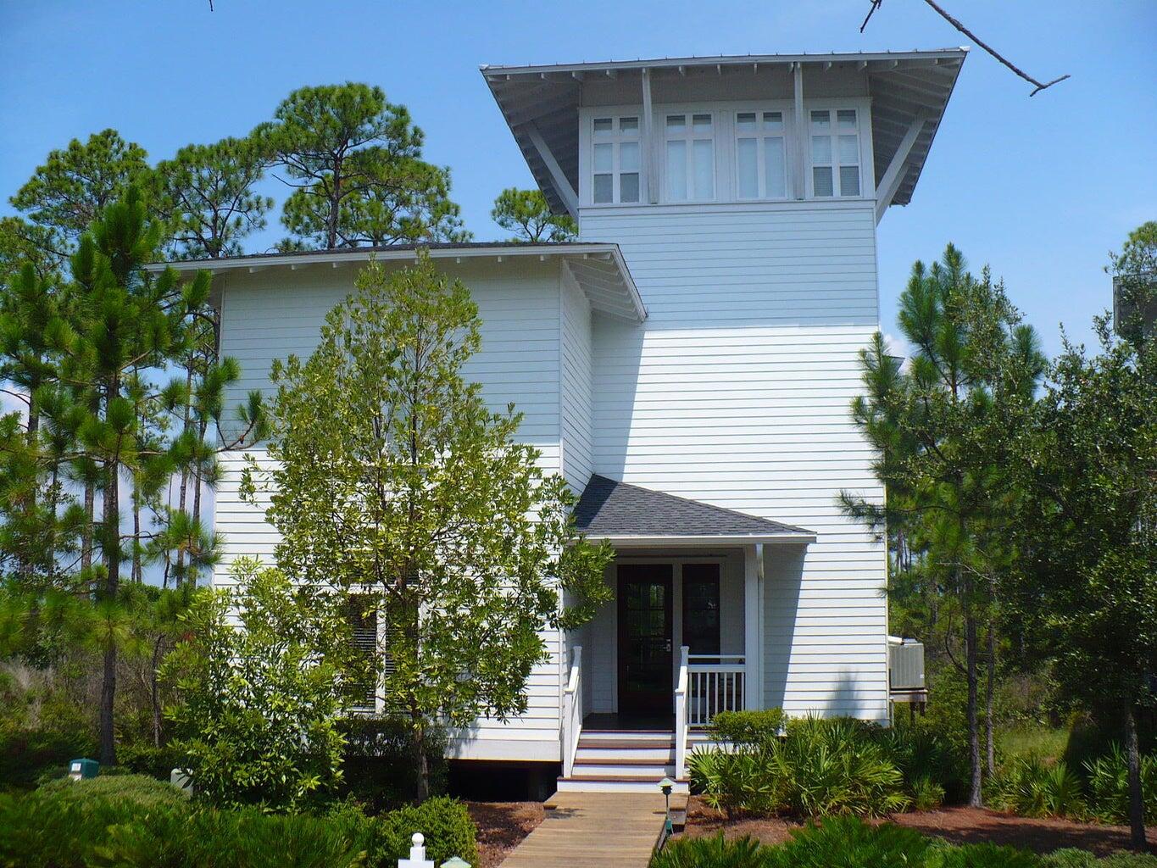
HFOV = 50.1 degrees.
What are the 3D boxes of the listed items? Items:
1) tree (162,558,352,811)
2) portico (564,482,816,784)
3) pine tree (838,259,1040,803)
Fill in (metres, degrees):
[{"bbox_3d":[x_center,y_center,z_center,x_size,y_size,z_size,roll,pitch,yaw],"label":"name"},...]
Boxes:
[{"bbox_3d":[-3.830,3.078,14.627,2.250,3.336,2.100,-1,-7,8],"label":"tree"},{"bbox_3d":[1.707,2.699,18.268,3.570,4.670,3.750,-1,-7,8],"label":"portico"},{"bbox_3d":[5.015,1.199,16.982,2.768,8.012,2.600,-1,-7,8],"label":"pine tree"}]

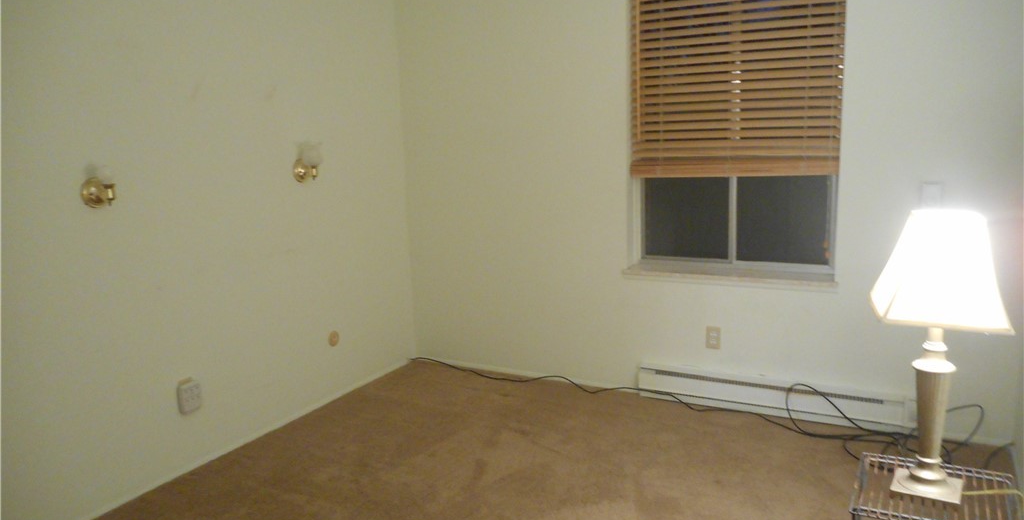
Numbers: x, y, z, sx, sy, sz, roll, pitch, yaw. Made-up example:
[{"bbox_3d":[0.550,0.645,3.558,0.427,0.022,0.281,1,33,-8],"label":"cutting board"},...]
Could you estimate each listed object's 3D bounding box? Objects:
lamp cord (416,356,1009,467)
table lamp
[{"bbox_3d":[0.606,0.640,3.646,3.020,0.205,0.410,3,12,28],"label":"lamp cord"},{"bbox_3d":[0.952,0.210,1.649,0.256,0.635,0.252,3,12,28],"label":"table lamp"}]

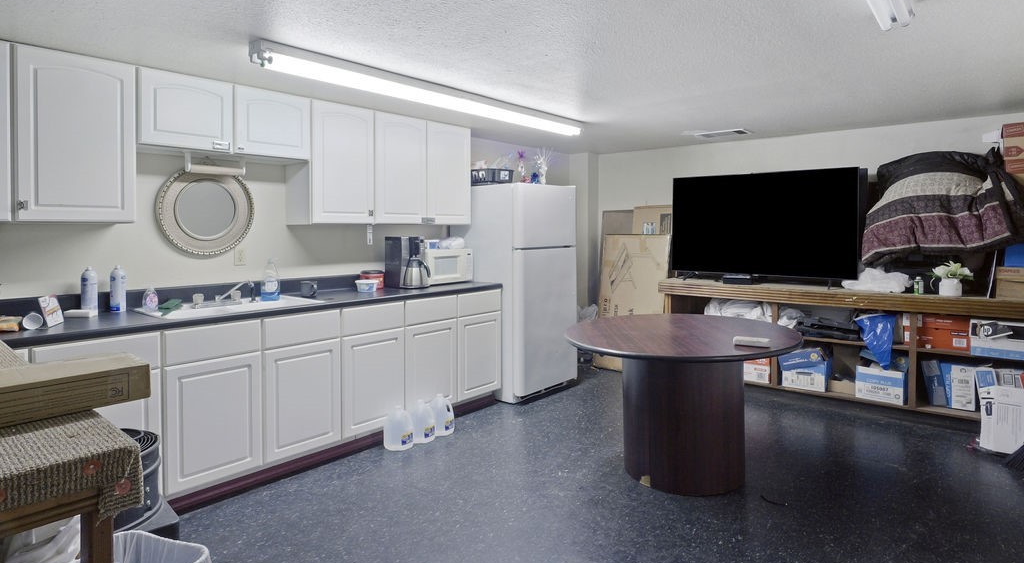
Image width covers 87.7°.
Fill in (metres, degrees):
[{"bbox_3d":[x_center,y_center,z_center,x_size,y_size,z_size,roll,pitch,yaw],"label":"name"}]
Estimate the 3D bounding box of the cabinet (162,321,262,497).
[{"bbox_3d":[-1.673,0.582,2.814,0.608,0.776,0.448,3,4,42],"label":"cabinet"}]

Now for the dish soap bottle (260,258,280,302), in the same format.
[{"bbox_3d":[-1.387,-0.007,3.058,0.105,0.237,0.062,-3,6,-31],"label":"dish soap bottle"}]

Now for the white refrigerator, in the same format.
[{"bbox_3d":[0.044,0.049,4.615,0.765,1.690,0.720,-4,4,-44],"label":"white refrigerator"}]

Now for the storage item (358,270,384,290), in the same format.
[{"bbox_3d":[-1.016,-0.012,3.876,0.157,0.115,0.157,5,7,41],"label":"storage item"}]

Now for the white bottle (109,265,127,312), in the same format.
[{"bbox_3d":[-2.028,0.037,2.728,0.081,0.226,0.081,5,7,41],"label":"white bottle"}]

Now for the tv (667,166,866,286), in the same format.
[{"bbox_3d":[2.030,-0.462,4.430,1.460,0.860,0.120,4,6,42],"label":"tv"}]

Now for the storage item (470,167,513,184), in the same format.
[{"bbox_3d":[-0.165,-0.872,4.440,0.330,0.130,0.220,4,6,41],"label":"storage item"}]

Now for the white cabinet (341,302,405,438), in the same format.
[{"bbox_3d":[-1.059,0.515,3.453,0.590,0.769,0.453,5,7,41],"label":"white cabinet"}]

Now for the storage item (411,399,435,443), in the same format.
[{"bbox_3d":[-0.563,0.876,3.391,0.152,0.262,0.152,5,7,41],"label":"storage item"}]

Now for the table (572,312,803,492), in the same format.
[{"bbox_3d":[0.942,0.664,3.006,1.240,0.770,1.240,1,5,18],"label":"table"}]

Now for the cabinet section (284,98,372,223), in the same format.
[{"bbox_3d":[-1.217,-0.771,3.601,0.330,0.773,0.450,4,6,43],"label":"cabinet section"}]

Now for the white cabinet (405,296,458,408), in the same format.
[{"bbox_3d":[-0.758,0.486,3.799,0.590,0.778,0.462,5,7,41],"label":"white cabinet"}]

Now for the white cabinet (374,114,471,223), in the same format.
[{"bbox_3d":[-0.738,-0.792,3.965,0.320,0.741,0.894,5,7,41],"label":"white cabinet"}]

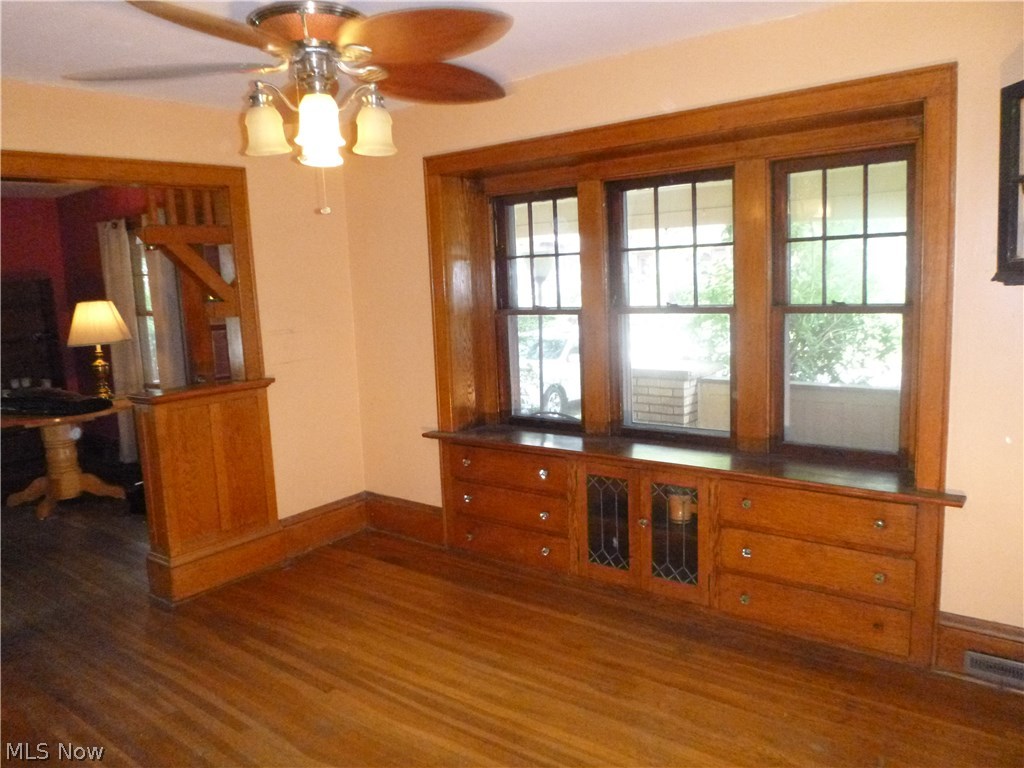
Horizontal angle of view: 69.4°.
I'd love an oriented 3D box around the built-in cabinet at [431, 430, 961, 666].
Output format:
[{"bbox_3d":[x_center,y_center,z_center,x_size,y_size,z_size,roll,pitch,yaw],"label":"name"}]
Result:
[{"bbox_3d":[0.699,0.664,3.716,2.679,0.695,0.493,4,11,36],"label":"built-in cabinet"}]

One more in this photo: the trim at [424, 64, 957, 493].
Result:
[{"bbox_3d":[0.680,-0.439,3.559,2.507,1.533,0.405,4,11,36],"label":"trim"}]

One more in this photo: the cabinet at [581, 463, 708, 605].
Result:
[{"bbox_3d":[0.730,0.688,3.722,0.688,0.628,0.390,4,11,36],"label":"cabinet"}]

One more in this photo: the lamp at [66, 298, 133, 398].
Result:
[{"bbox_3d":[-3.234,-0.259,5.813,0.439,0.774,0.439,4,11,36],"label":"lamp"}]

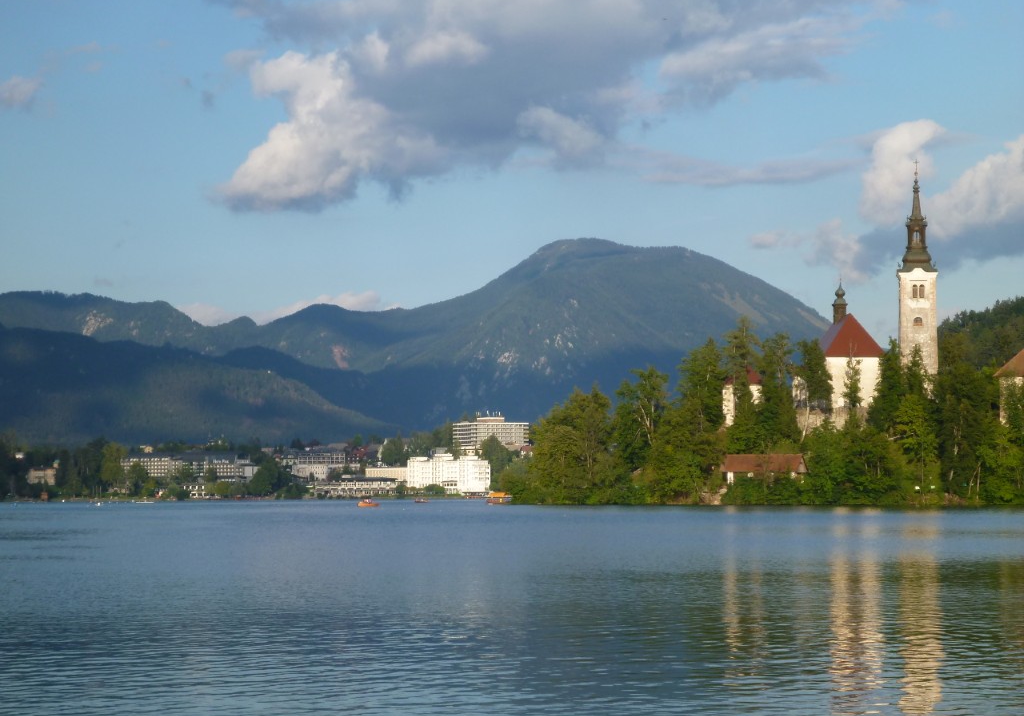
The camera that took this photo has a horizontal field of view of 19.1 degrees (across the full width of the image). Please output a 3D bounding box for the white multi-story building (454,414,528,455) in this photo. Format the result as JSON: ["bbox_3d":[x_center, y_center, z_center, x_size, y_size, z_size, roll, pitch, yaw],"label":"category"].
[{"bbox_3d":[-15.343,55.236,2200.000,55.240,28.880,22.000,0,-3,5],"label":"white multi-story building"}]

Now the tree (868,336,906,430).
[{"bbox_3d":[78.627,5.968,638.000,7.960,20.100,7.800,0,-3,5],"label":"tree"}]

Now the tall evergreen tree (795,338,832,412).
[{"bbox_3d":[63.825,3.916,645.000,8.040,16.090,7.800,0,-3,5],"label":"tall evergreen tree"}]

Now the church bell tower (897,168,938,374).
[{"bbox_3d":[87.333,-16.660,655.000,8.710,51.160,8.500,0,-3,4],"label":"church bell tower"}]

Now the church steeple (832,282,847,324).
[{"bbox_3d":[72.931,-12.350,678.000,3.230,9.790,3.230,0,-3,3],"label":"church steeple"}]

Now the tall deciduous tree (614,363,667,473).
[{"bbox_3d":[27.118,13.401,643.000,11.820,23.210,11.300,0,-3,2],"label":"tall deciduous tree"}]

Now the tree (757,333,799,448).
[{"bbox_3d":[55.278,6.741,632.000,9.130,24.060,9.000,0,-3,5],"label":"tree"}]

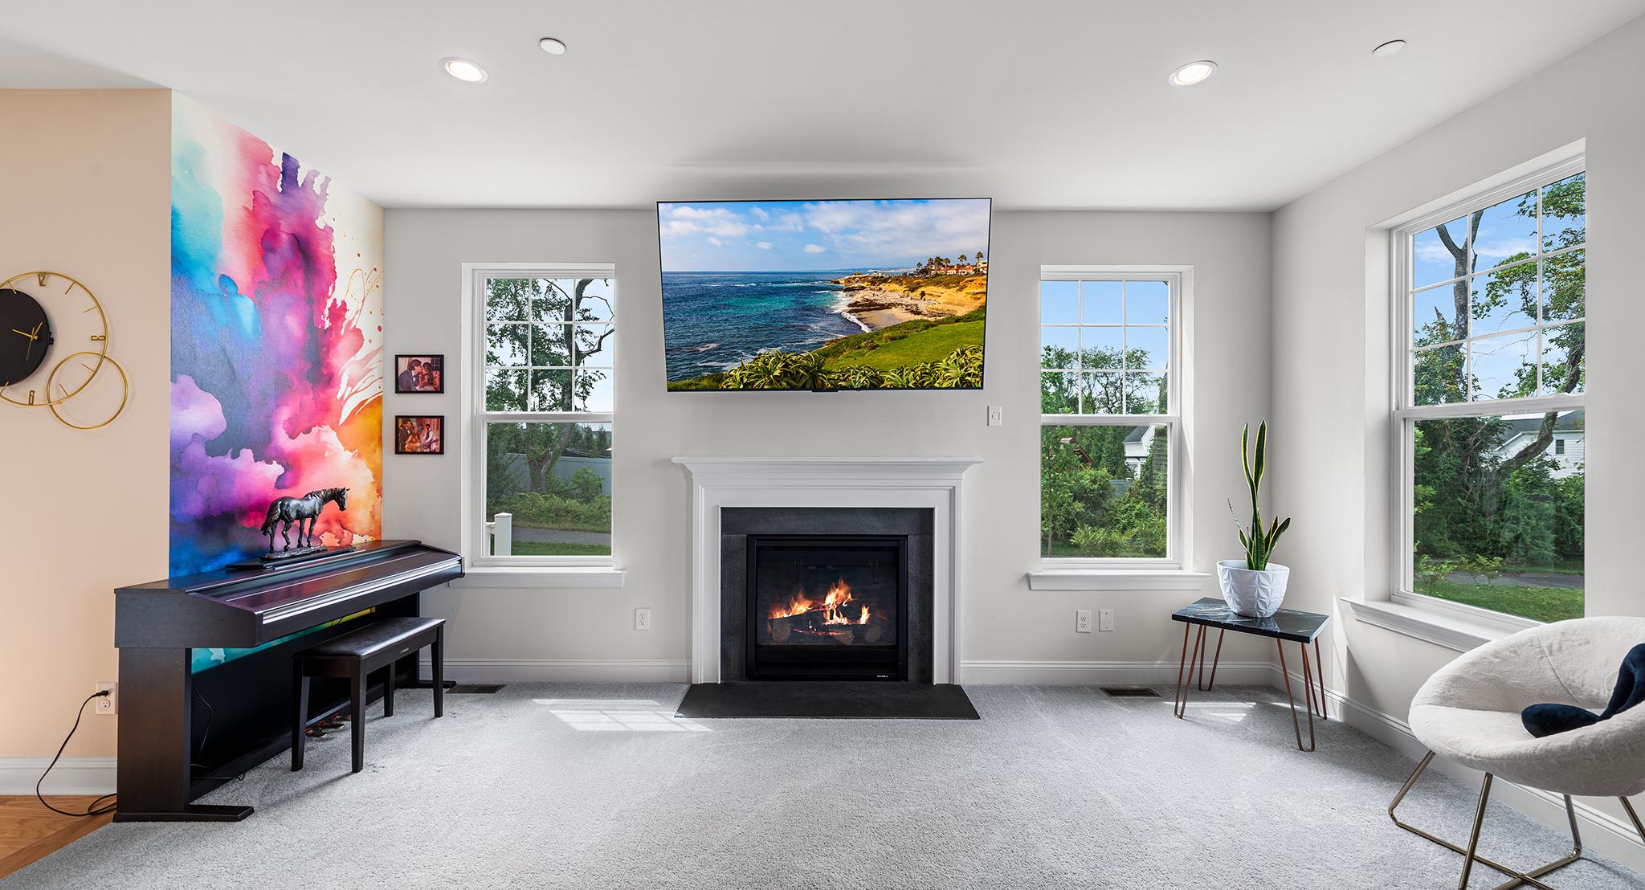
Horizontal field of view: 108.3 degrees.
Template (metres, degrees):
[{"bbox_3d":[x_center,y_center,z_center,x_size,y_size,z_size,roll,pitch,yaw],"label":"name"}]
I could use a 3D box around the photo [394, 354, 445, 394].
[{"bbox_3d":[-2.339,-0.411,3.459,0.294,0.231,0.022,0,-1,0],"label":"photo"}]

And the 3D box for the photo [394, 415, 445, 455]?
[{"bbox_3d":[-2.336,-0.057,3.454,0.294,0.234,0.022,0,-1,0],"label":"photo"}]

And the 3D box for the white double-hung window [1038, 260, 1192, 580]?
[{"bbox_3d":[1.715,-0.156,3.608,0.888,1.792,0.080,0,-1,0],"label":"white double-hung window"}]

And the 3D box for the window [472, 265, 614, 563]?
[{"bbox_3d":[-1.666,-0.169,3.611,0.905,1.792,0.080,0,-1,0],"label":"window"}]

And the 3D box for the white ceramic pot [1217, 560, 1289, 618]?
[{"bbox_3d":[2.205,0.745,3.028,0.294,0.240,0.294,0,-1,0],"label":"white ceramic pot"}]

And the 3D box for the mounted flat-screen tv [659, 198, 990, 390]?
[{"bbox_3d":[0.011,-0.771,3.129,1.700,0.967,0.050,0,11,1],"label":"mounted flat-screen tv"}]

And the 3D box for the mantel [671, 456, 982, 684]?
[{"bbox_3d":[0.026,0.726,3.380,1.742,1.311,0.145,0,-1,0],"label":"mantel"}]

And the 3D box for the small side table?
[{"bbox_3d":[2.174,1.125,3.011,0.539,0.520,0.533,-1,-1,45],"label":"small side table"}]

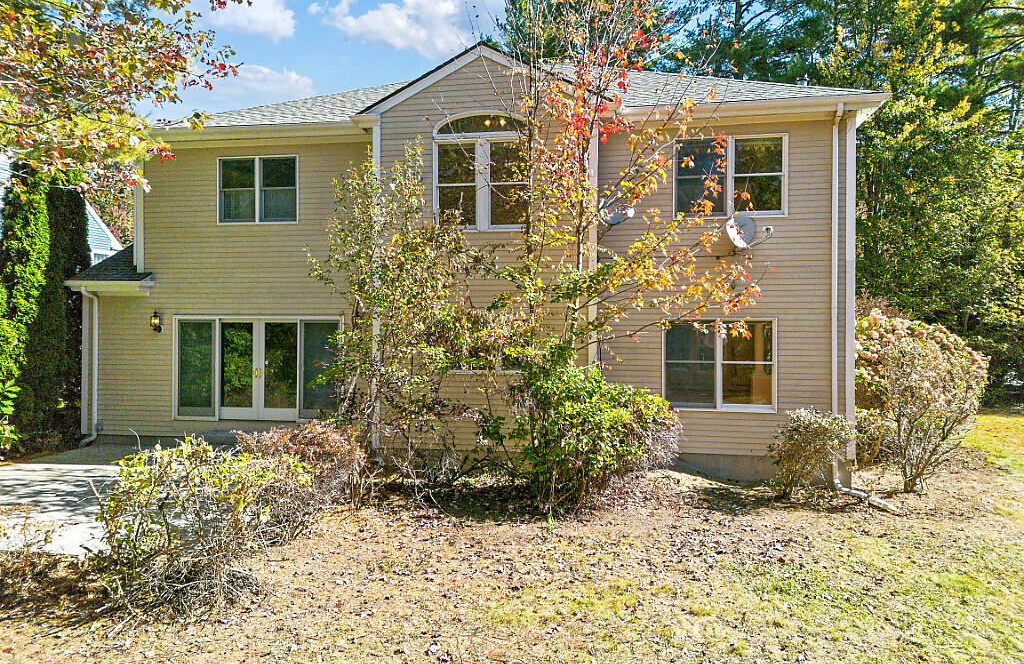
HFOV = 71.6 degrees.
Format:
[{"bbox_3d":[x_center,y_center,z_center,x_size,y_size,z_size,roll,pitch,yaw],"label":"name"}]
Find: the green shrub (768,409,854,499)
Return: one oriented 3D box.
[{"bbox_3d":[4.800,1.950,11.400,1.380,1.440,1.250,0,0,9],"label":"green shrub"}]

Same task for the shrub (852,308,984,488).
[{"bbox_3d":[7.500,1.120,13.000,2.500,3.000,2.200,0,0,9],"label":"shrub"}]

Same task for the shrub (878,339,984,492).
[{"bbox_3d":[7.030,1.400,11.900,1.780,2.550,1.700,0,0,9],"label":"shrub"}]

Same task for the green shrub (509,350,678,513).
[{"bbox_3d":[1.180,1.480,10.500,2.500,2.350,2.000,0,0,9],"label":"green shrub"}]

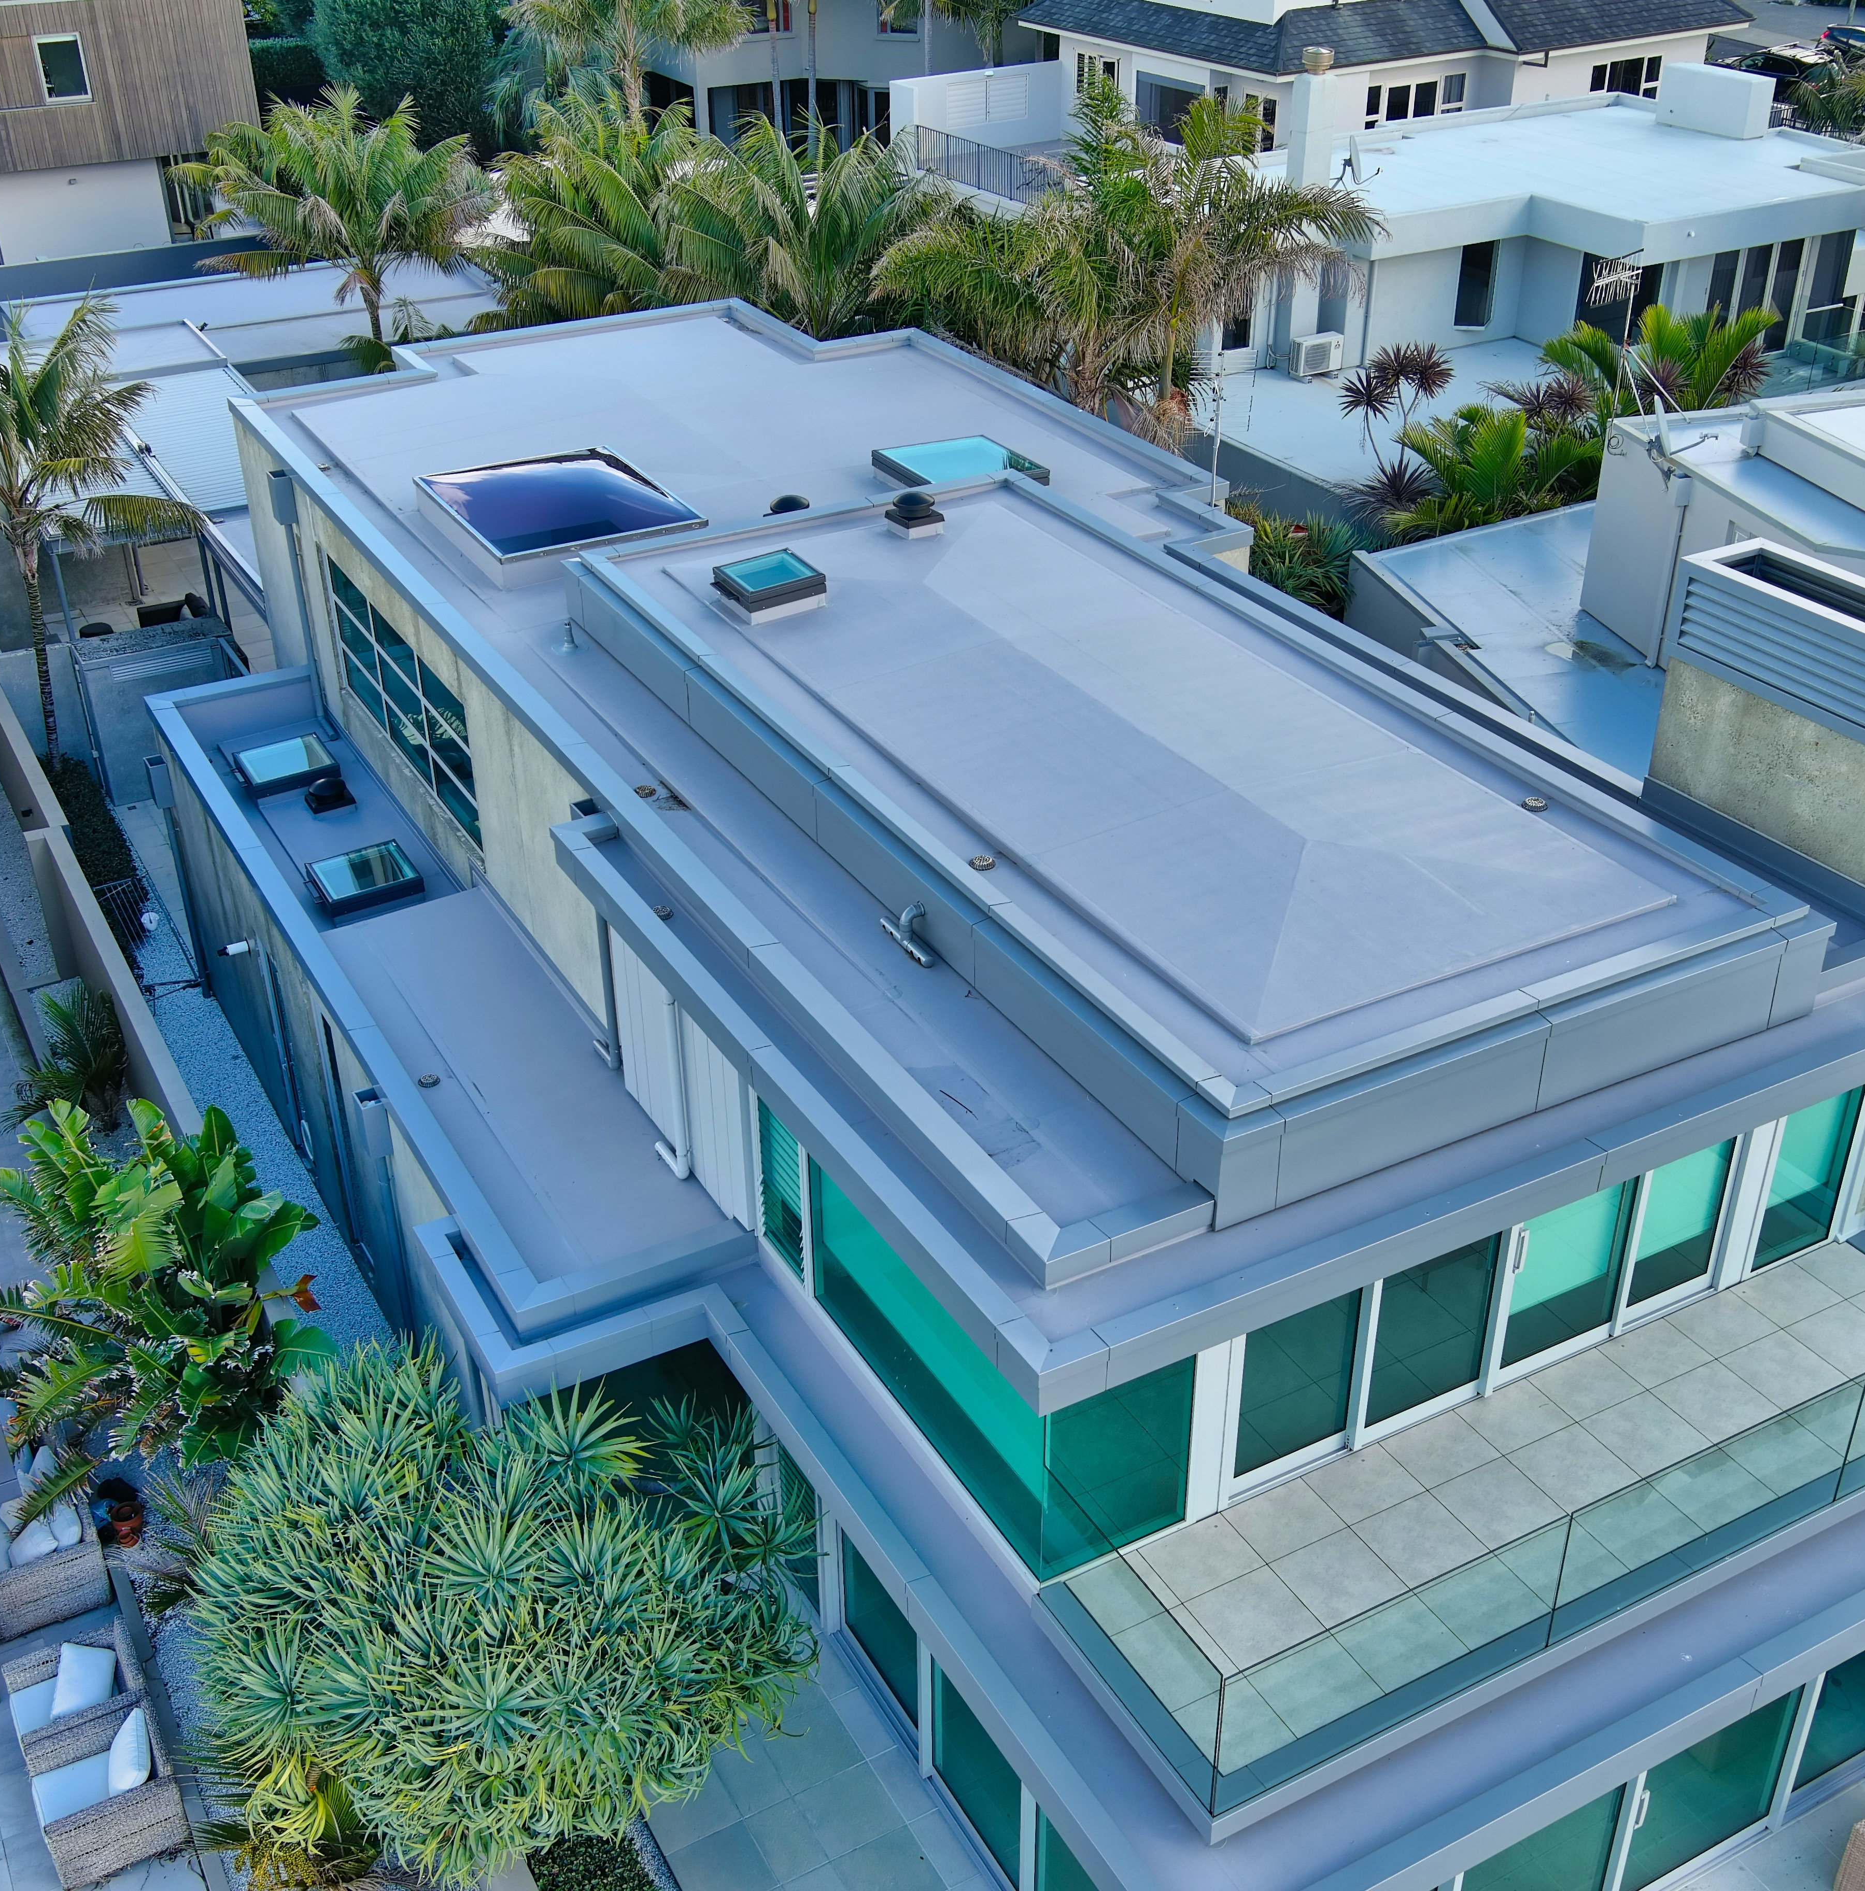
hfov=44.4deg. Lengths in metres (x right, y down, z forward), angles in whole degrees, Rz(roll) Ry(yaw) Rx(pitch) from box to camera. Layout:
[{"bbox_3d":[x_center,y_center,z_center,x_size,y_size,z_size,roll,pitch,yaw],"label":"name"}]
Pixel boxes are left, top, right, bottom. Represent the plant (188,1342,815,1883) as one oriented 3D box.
[{"bbox_3d":[-2.631,4.363,14.820,3.650,3.200,3.500,0,31,0],"label":"plant"}]

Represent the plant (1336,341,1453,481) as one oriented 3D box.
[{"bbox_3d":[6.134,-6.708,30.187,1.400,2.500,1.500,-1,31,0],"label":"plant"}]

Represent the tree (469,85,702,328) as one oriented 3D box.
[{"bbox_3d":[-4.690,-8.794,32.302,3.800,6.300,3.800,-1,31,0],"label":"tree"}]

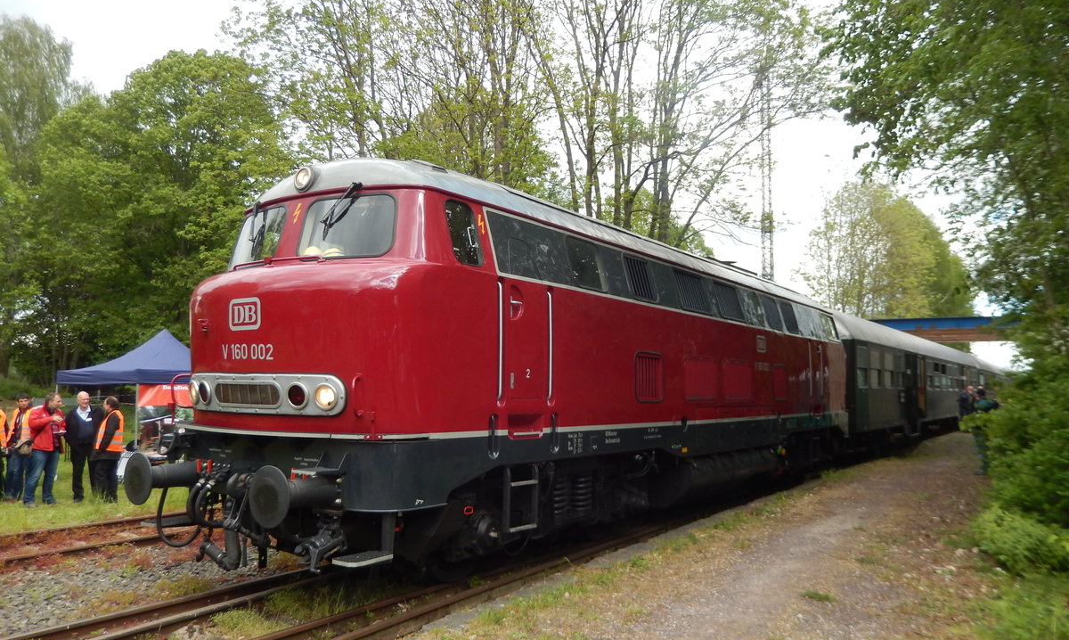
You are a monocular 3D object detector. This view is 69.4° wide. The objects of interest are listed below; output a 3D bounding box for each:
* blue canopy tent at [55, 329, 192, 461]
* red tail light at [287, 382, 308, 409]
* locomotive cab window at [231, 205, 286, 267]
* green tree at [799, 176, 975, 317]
[{"bbox_3d":[-7.596,1.760,16.045,3.000,3.140,3.000,-3,-6,34],"label":"blue canopy tent"},{"bbox_3d":[-1.912,0.611,6.243,0.195,0.200,0.070,-2,-6,23],"label":"red tail light"},{"bbox_3d":[-2.682,-0.813,7.498,0.080,0.530,0.880,23,-19,-40],"label":"locomotive cab window"},{"bbox_3d":[30.188,-1.738,66.750,14.500,20.300,13.000,-2,-6,24],"label":"green tree"}]

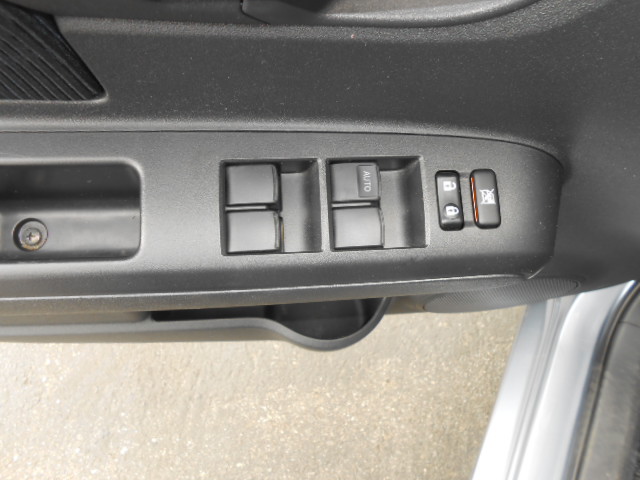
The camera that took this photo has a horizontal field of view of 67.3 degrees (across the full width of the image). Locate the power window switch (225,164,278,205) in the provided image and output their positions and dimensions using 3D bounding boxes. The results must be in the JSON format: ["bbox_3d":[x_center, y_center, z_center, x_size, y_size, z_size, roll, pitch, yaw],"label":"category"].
[{"bbox_3d":[-0.035,-0.029,0.253,0.026,0.010,0.019,-2,83,-6],"label":"power window switch"}]

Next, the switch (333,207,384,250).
[{"bbox_3d":[0.021,-0.006,0.256,0.025,0.010,0.020,-2,83,-6],"label":"switch"}]

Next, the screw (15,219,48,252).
[{"bbox_3d":[-0.177,-0.003,0.295,0.017,0.006,0.017,-2,83,-6],"label":"screw"}]

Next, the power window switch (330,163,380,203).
[{"bbox_3d":[0.019,-0.031,0.258,0.025,0.010,0.019,-2,83,-6],"label":"power window switch"}]

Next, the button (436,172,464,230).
[{"bbox_3d":[0.070,-0.021,0.257,0.013,0.008,0.031,-2,83,-6],"label":"button"}]

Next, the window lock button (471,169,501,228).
[{"bbox_3d":[0.089,-0.022,0.259,0.013,0.008,0.031,-2,83,-6],"label":"window lock button"}]

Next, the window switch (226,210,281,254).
[{"bbox_3d":[-0.034,-0.004,0.251,0.026,0.010,0.020,-2,83,-6],"label":"window switch"}]

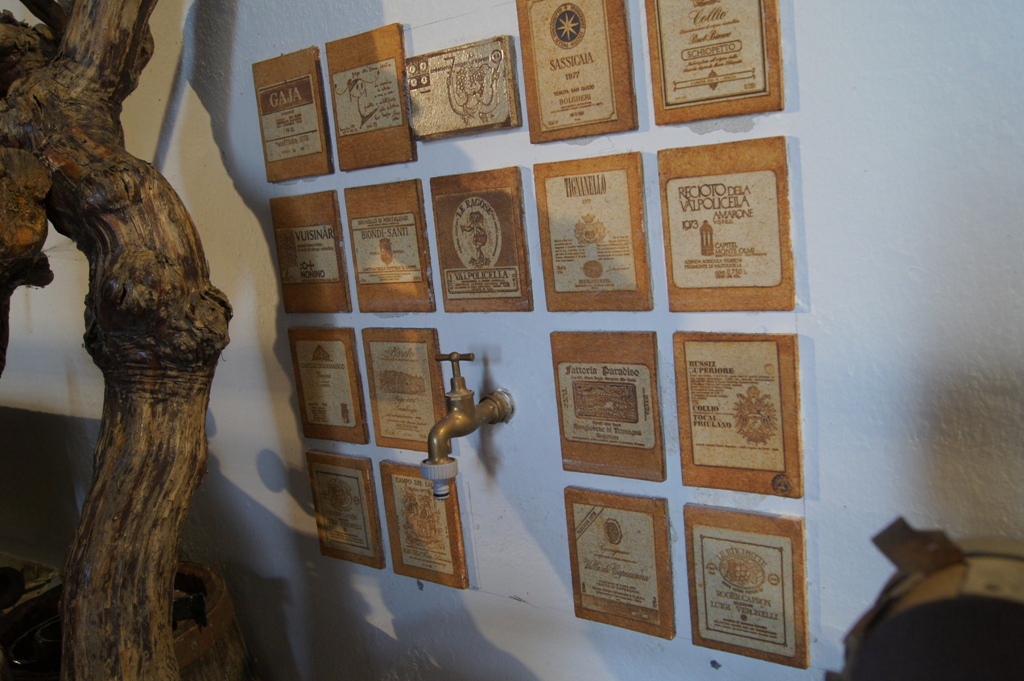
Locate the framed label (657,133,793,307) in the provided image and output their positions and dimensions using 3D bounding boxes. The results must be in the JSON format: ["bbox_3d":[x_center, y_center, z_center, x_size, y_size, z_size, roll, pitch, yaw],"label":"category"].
[{"bbox_3d":[0.196,-0.102,0.704,0.115,0.151,0.009,0,10,33],"label":"framed label"}]

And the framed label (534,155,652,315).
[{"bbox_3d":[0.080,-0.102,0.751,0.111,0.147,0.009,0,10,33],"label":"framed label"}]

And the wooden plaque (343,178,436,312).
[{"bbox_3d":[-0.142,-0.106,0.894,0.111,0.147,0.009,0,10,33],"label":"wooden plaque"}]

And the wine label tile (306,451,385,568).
[{"bbox_3d":[-0.225,0.229,1.046,0.115,0.151,0.009,0,10,33],"label":"wine label tile"}]

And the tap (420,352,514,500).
[{"bbox_3d":[-0.051,0.084,0.823,0.050,0.145,0.139,0,10,33],"label":"tap"}]

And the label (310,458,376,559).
[{"bbox_3d":[-0.229,0.230,1.046,0.094,0.122,0.006,0,10,33],"label":"label"}]

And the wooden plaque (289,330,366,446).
[{"bbox_3d":[-0.243,0.059,1.021,0.115,0.151,0.009,0,10,33],"label":"wooden plaque"}]

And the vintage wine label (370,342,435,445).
[{"bbox_3d":[-0.133,0.063,0.949,0.090,0.123,0.006,0,10,33],"label":"vintage wine label"}]

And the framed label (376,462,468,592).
[{"bbox_3d":[-0.111,0.232,0.973,0.115,0.151,0.009,0,10,33],"label":"framed label"}]

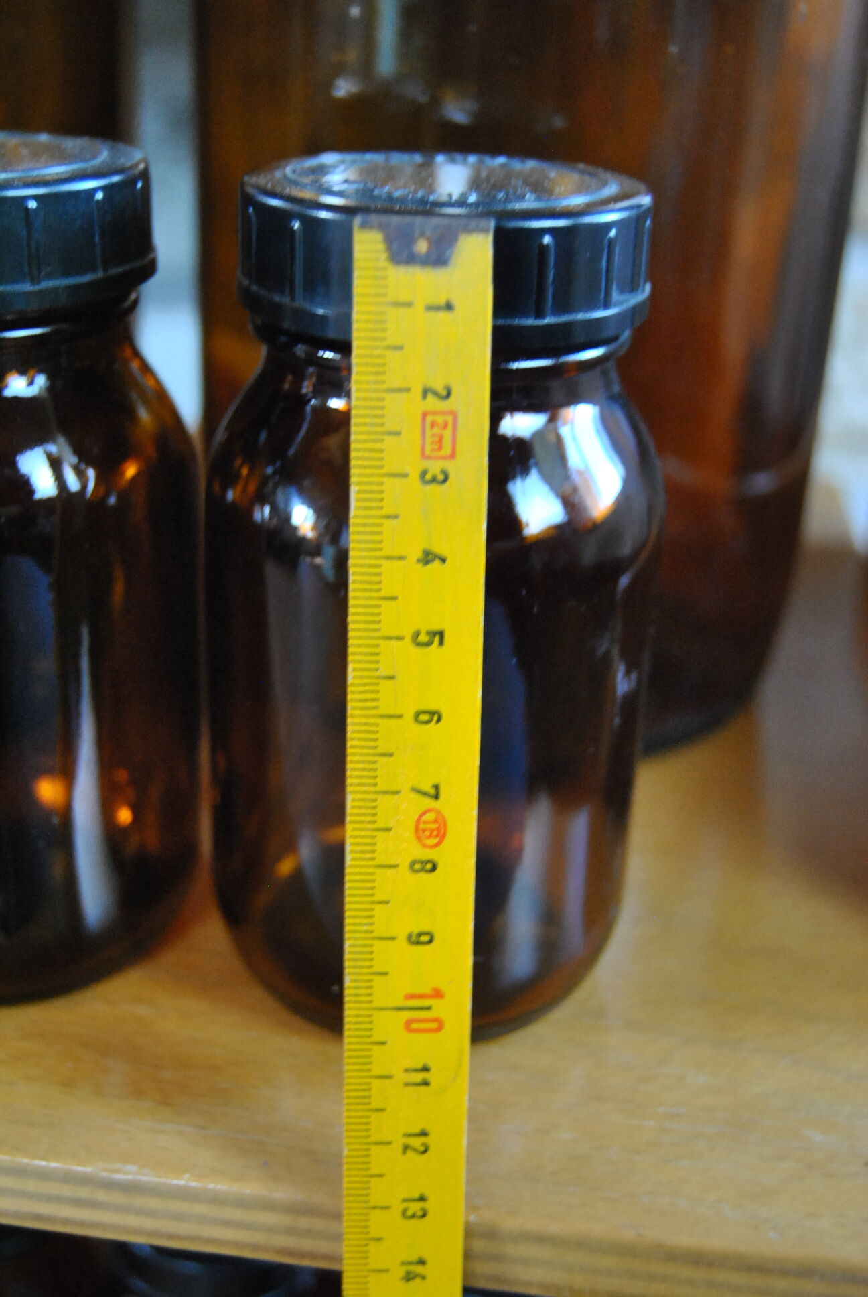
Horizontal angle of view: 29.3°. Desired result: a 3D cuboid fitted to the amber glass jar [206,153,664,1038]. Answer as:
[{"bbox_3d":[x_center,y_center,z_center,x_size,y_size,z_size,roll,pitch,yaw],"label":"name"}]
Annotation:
[{"bbox_3d":[0.000,-0.007,0.238,0.063,0.117,0.063,2,25,-1],"label":"amber glass jar"}]

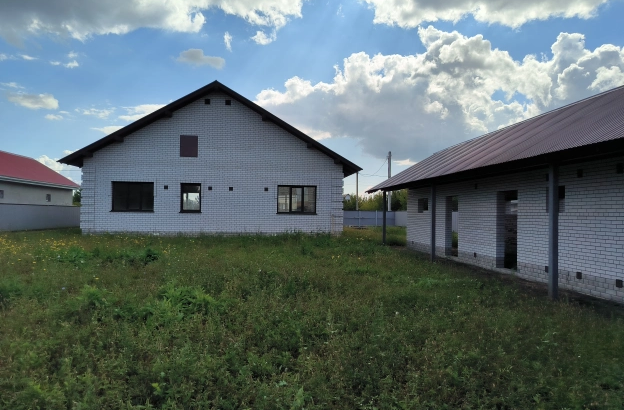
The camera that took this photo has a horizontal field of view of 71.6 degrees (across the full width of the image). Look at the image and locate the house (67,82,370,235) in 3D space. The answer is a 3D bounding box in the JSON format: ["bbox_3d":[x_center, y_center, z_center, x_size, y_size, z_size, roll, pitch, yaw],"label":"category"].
[{"bbox_3d":[-5.539,-2.215,27.720,15.070,8.000,11.800,1,-1,-7],"label":"house"}]

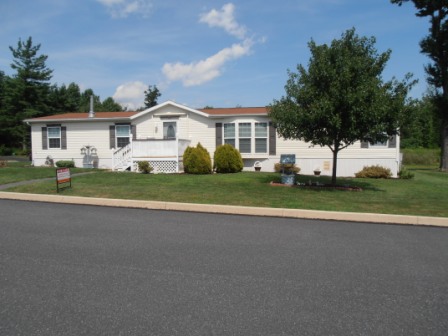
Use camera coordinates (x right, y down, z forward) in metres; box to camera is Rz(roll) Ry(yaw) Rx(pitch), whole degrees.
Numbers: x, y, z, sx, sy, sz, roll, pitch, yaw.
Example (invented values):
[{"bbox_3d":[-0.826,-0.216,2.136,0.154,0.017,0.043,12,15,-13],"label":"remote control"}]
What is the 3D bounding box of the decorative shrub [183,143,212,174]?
[{"bbox_3d":[-1.442,-0.509,16.892,1.520,1.700,1.500,0,2,0],"label":"decorative shrub"}]

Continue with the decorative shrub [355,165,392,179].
[{"bbox_3d":[7.567,0.202,15.712,1.750,0.660,1.200,0,2,11],"label":"decorative shrub"}]

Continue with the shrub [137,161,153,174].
[{"bbox_3d":[-4.006,-0.020,15.856,0.750,0.670,0.720,0,2,11],"label":"shrub"}]

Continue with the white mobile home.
[{"bbox_3d":[-1.107,-1.900,21.734,22.240,4.450,9.400,0,2,11],"label":"white mobile home"}]

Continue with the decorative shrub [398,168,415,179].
[{"bbox_3d":[9.368,0.289,15.915,0.770,0.530,0.750,0,2,11],"label":"decorative shrub"}]

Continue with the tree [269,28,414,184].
[{"bbox_3d":[5.251,-2.771,13.926,6.300,7.000,6.000,0,2,11],"label":"tree"}]

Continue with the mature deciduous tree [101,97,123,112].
[{"bbox_3d":[-15.212,-4.815,41.878,4.500,9.500,4.500,0,2,11],"label":"mature deciduous tree"}]

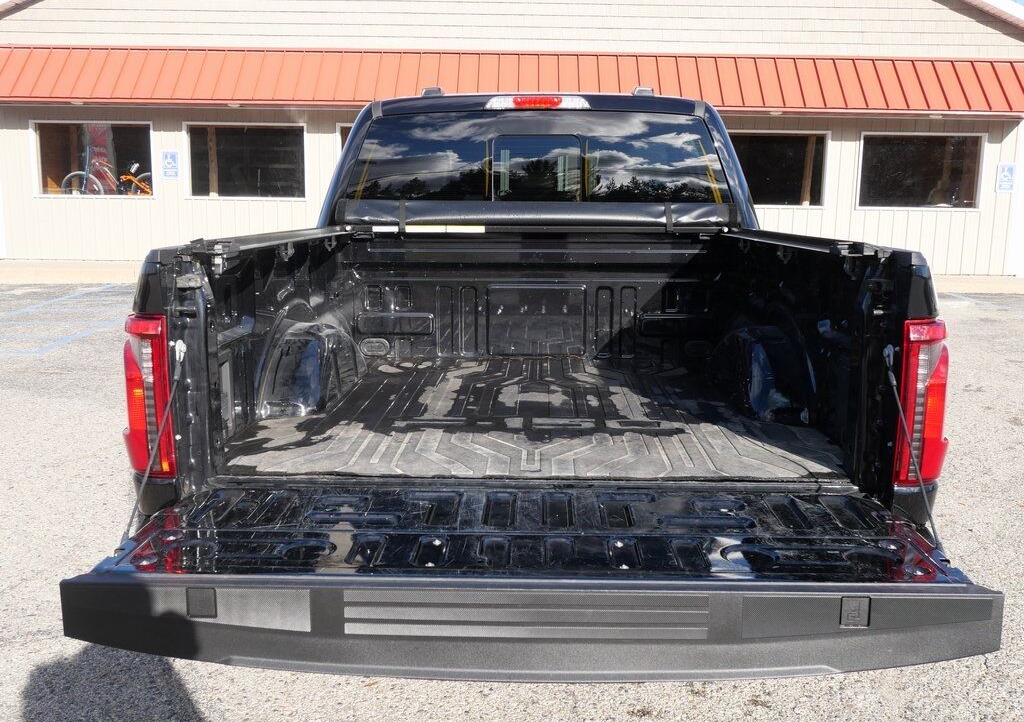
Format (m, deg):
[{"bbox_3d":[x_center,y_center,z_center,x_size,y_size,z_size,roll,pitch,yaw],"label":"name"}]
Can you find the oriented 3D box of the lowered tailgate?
[{"bbox_3d":[0.035,0.432,1.996,1.690,0.170,0.600,1,10,1],"label":"lowered tailgate"}]

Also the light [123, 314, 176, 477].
[{"bbox_3d":[-0.849,0.073,2.276,0.130,0.390,0.130,1,10,1],"label":"light"}]

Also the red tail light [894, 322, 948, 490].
[{"bbox_3d":[0.951,0.091,2.231,0.130,0.390,0.130,1,10,1],"label":"red tail light"}]

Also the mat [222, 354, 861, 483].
[{"bbox_3d":[0.079,0.139,3.036,1.540,0.040,1.670,0,10,2],"label":"mat"}]

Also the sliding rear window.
[{"bbox_3d":[0.113,-0.858,4.081,1.650,0.430,0.090,1,-7,1],"label":"sliding rear window"}]

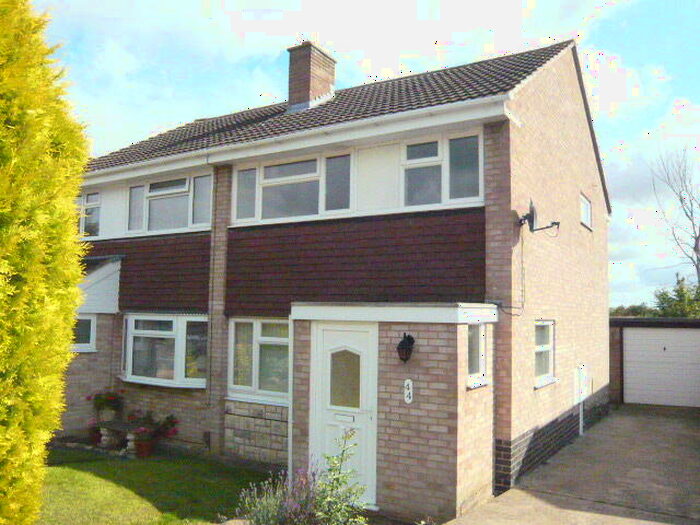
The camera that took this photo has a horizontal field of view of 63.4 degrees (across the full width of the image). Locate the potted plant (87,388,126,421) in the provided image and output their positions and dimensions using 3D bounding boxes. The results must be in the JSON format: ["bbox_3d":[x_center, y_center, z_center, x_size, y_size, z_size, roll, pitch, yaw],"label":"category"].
[{"bbox_3d":[-4.330,2.536,10.105,0.515,0.525,0.464,-2,-6,33],"label":"potted plant"}]

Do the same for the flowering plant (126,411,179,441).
[{"bbox_3d":[-3.297,2.721,9.451,0.800,0.500,0.550,-2,-6,32],"label":"flowering plant"}]

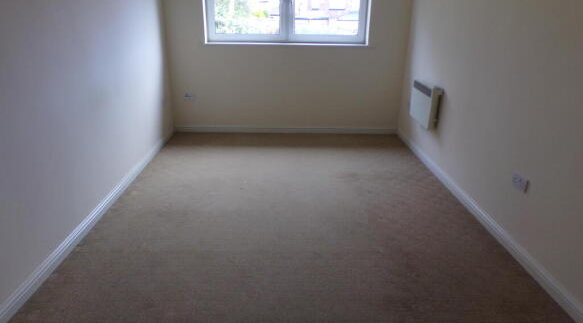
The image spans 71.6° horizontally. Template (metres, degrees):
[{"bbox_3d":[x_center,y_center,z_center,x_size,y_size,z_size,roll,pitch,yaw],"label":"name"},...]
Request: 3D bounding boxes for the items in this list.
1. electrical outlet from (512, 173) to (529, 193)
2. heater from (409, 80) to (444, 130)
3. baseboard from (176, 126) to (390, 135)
[{"bbox_3d":[1.397,0.128,2.463,0.014,0.088,0.148,0,20,-1],"label":"electrical outlet"},{"bbox_3d":[1.321,-0.571,3.967,0.100,0.390,0.540,0,20,-1],"label":"heater"},{"bbox_3d":[-0.053,-0.391,5.040,2.790,0.092,0.018,0,20,-1],"label":"baseboard"}]

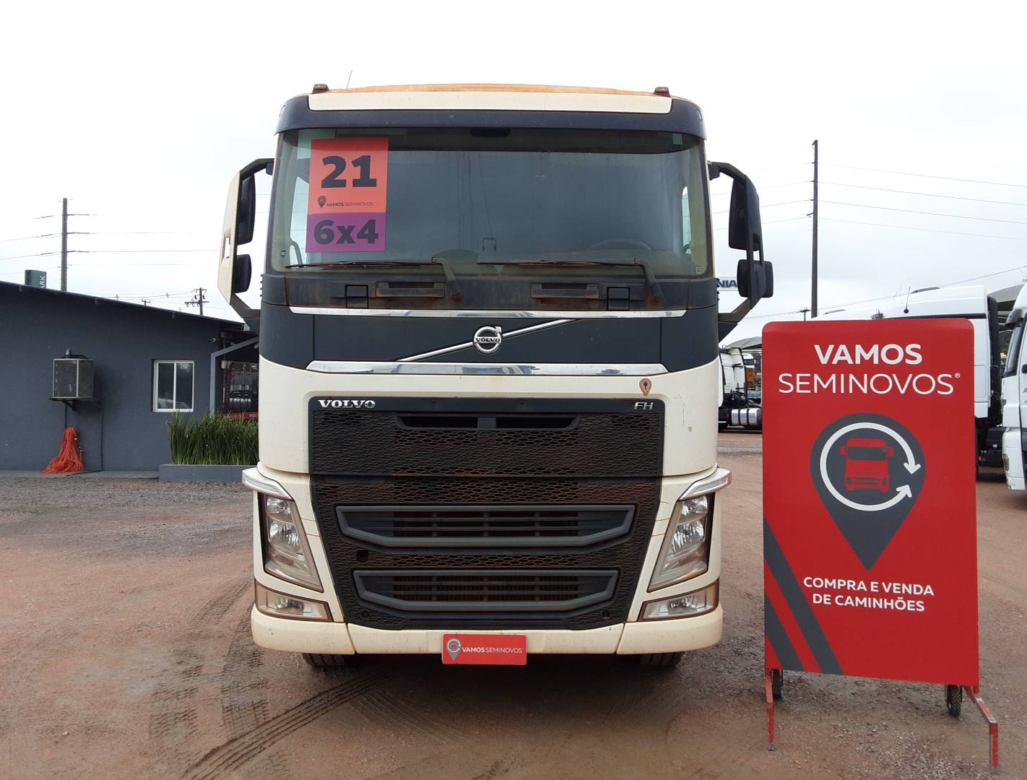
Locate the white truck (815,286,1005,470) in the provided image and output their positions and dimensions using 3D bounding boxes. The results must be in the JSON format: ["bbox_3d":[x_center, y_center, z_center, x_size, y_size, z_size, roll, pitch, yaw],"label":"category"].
[{"bbox_3d":[10.460,-0.110,16.750,6.200,3.750,2.500,0,-1,37],"label":"white truck"}]

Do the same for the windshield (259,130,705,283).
[{"bbox_3d":[-0.125,-0.955,4.370,2.270,0.790,0.330,0,0,0],"label":"windshield"}]

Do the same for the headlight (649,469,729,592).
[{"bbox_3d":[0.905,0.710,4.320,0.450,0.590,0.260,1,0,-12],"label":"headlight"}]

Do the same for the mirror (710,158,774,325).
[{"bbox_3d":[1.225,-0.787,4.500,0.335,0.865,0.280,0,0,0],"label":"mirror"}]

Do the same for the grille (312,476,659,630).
[{"bbox_3d":[-0.136,0.797,4.140,1.730,0.755,0.150,0,0,0],"label":"grille"}]

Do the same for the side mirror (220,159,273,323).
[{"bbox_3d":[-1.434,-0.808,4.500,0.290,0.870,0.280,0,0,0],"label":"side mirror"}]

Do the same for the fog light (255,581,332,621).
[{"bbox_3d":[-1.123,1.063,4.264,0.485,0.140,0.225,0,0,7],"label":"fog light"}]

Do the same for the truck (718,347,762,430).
[{"bbox_3d":[10.200,0.090,37.300,6.000,3.800,2.500,0,0,37],"label":"truck"}]

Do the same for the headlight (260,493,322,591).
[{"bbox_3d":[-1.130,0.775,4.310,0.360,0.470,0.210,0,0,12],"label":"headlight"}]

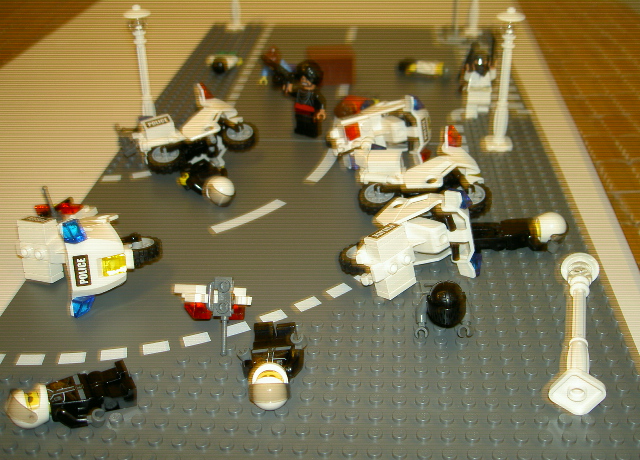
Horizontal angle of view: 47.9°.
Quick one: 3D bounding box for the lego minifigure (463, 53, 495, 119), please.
[{"bbox_3d":[0.101,-0.093,0.460,0.022,0.040,0.015,-4,32,-3],"label":"lego minifigure"}]

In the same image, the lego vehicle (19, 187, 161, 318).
[{"bbox_3d":[-0.100,0.005,0.301,0.063,0.043,0.048,7,24,13],"label":"lego vehicle"}]

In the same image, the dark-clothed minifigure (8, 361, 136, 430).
[{"bbox_3d":[-0.084,0.055,0.241,0.043,0.014,0.021,-10,28,-21],"label":"dark-clothed minifigure"}]

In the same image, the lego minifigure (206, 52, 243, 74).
[{"bbox_3d":[-0.073,-0.131,0.553,0.025,0.013,0.036,3,31,6],"label":"lego minifigure"}]

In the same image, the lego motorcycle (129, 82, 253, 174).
[{"bbox_3d":[-0.077,-0.064,0.419,0.066,0.038,0.046,-19,45,-27],"label":"lego motorcycle"}]

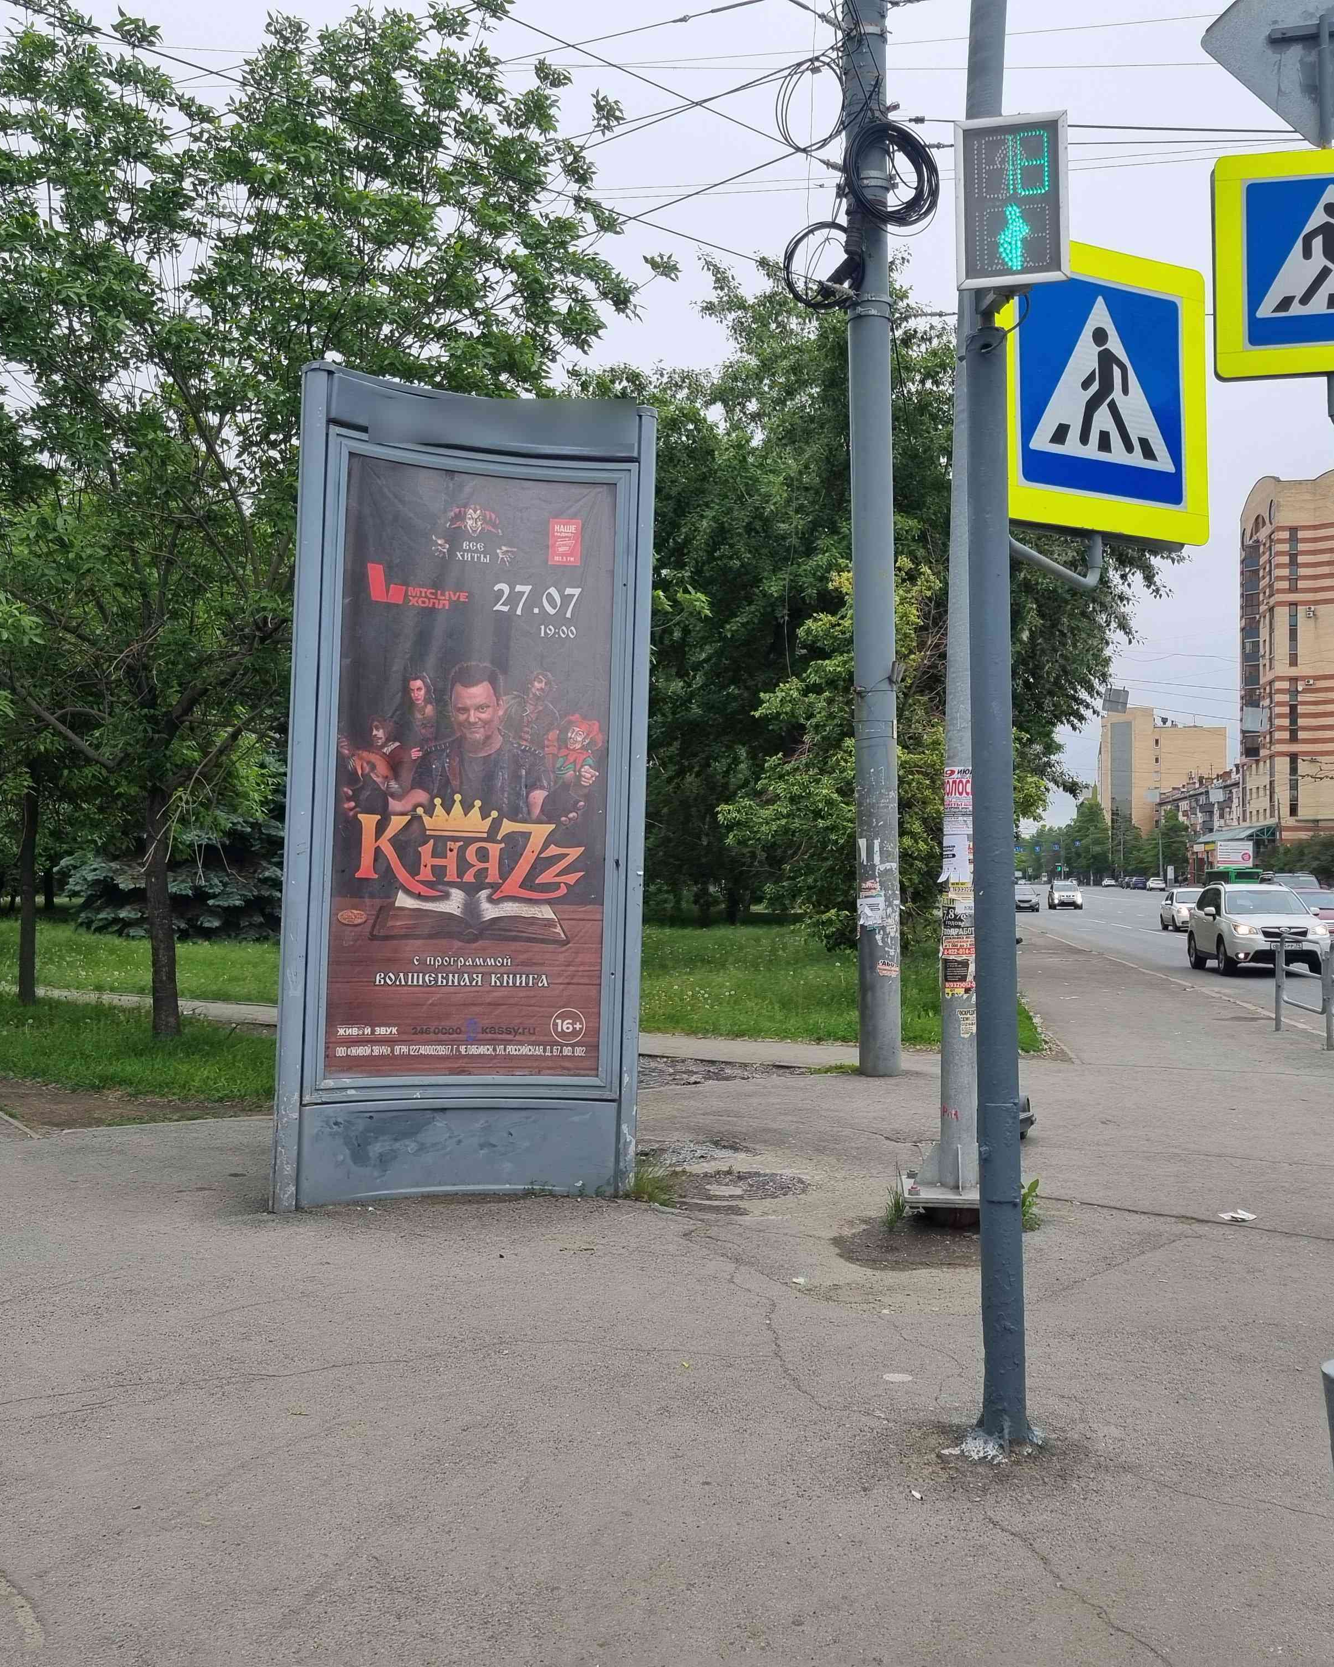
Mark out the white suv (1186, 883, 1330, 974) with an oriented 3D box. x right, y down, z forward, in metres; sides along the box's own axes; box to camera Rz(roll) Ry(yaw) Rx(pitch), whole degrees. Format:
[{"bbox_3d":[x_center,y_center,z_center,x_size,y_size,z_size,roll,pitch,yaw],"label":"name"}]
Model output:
[{"bbox_3d":[11.140,1.784,31.700,1.800,1.710,4.600,0,-1,7],"label":"white suv"}]

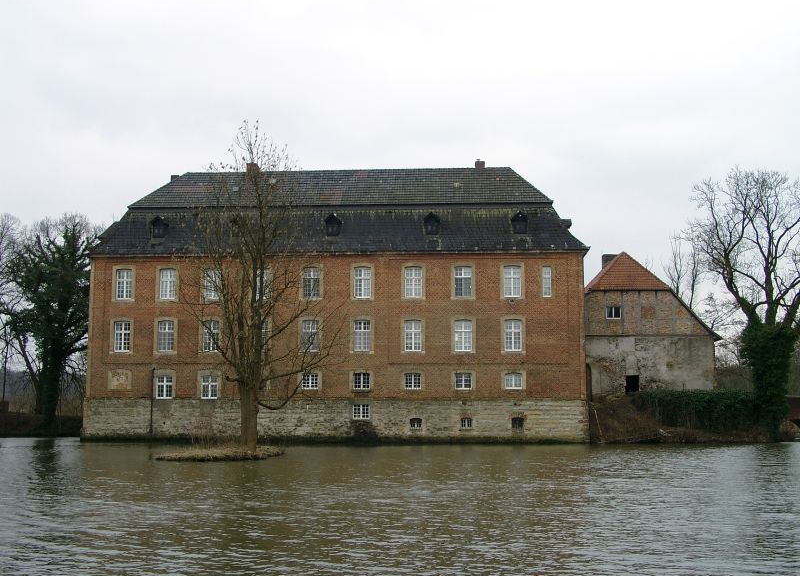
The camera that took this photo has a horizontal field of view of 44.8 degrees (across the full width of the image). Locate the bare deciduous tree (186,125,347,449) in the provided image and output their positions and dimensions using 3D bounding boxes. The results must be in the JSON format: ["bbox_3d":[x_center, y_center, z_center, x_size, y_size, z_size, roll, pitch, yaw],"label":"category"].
[{"bbox_3d":[-7.121,-0.206,50.478,8.530,17.300,8.100,0,-7,4],"label":"bare deciduous tree"}]

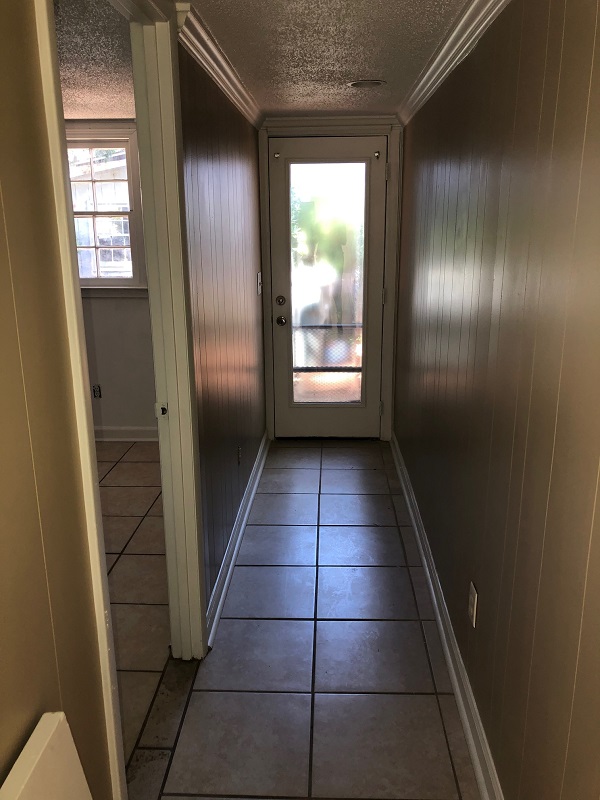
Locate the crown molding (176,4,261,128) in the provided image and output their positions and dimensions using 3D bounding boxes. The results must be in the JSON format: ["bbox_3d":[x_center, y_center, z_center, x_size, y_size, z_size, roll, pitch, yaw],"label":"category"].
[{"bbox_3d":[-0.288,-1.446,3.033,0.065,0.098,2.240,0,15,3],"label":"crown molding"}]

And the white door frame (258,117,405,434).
[{"bbox_3d":[0.203,-0.750,4.399,0.910,2.135,0.120,0,15,3],"label":"white door frame"}]

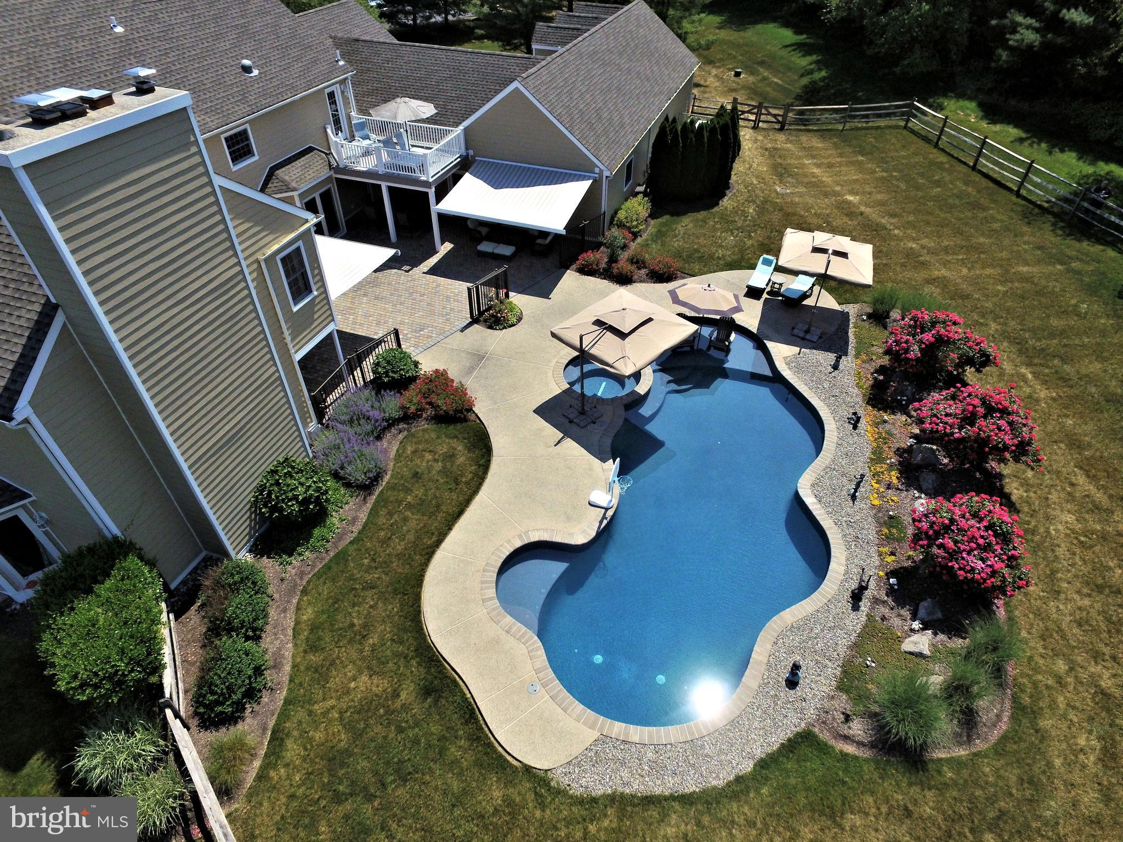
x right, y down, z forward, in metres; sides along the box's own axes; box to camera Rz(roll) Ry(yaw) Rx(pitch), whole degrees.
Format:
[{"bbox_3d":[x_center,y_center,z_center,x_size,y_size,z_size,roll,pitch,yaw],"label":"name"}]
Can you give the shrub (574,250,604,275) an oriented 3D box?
[{"bbox_3d":[1.039,-6.032,24.655,1.170,0.900,1.100,1,42,0],"label":"shrub"}]

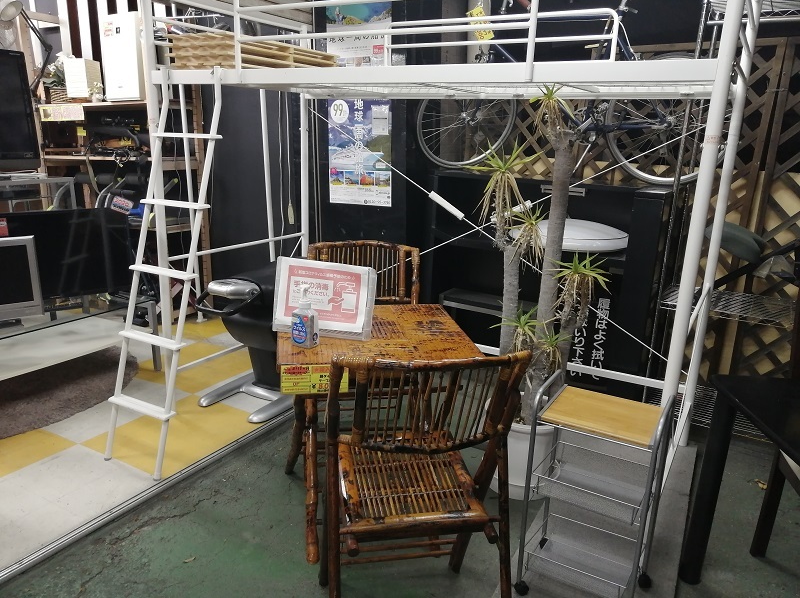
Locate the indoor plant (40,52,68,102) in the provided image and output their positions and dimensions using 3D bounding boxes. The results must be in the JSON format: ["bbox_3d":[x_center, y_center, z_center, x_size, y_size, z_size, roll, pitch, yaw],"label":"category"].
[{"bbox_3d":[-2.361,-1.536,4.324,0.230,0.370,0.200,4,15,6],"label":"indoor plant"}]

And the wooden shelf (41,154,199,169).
[{"bbox_3d":[-1.878,-0.998,4.479,1.136,0.080,0.450,4,15,6],"label":"wooden shelf"}]

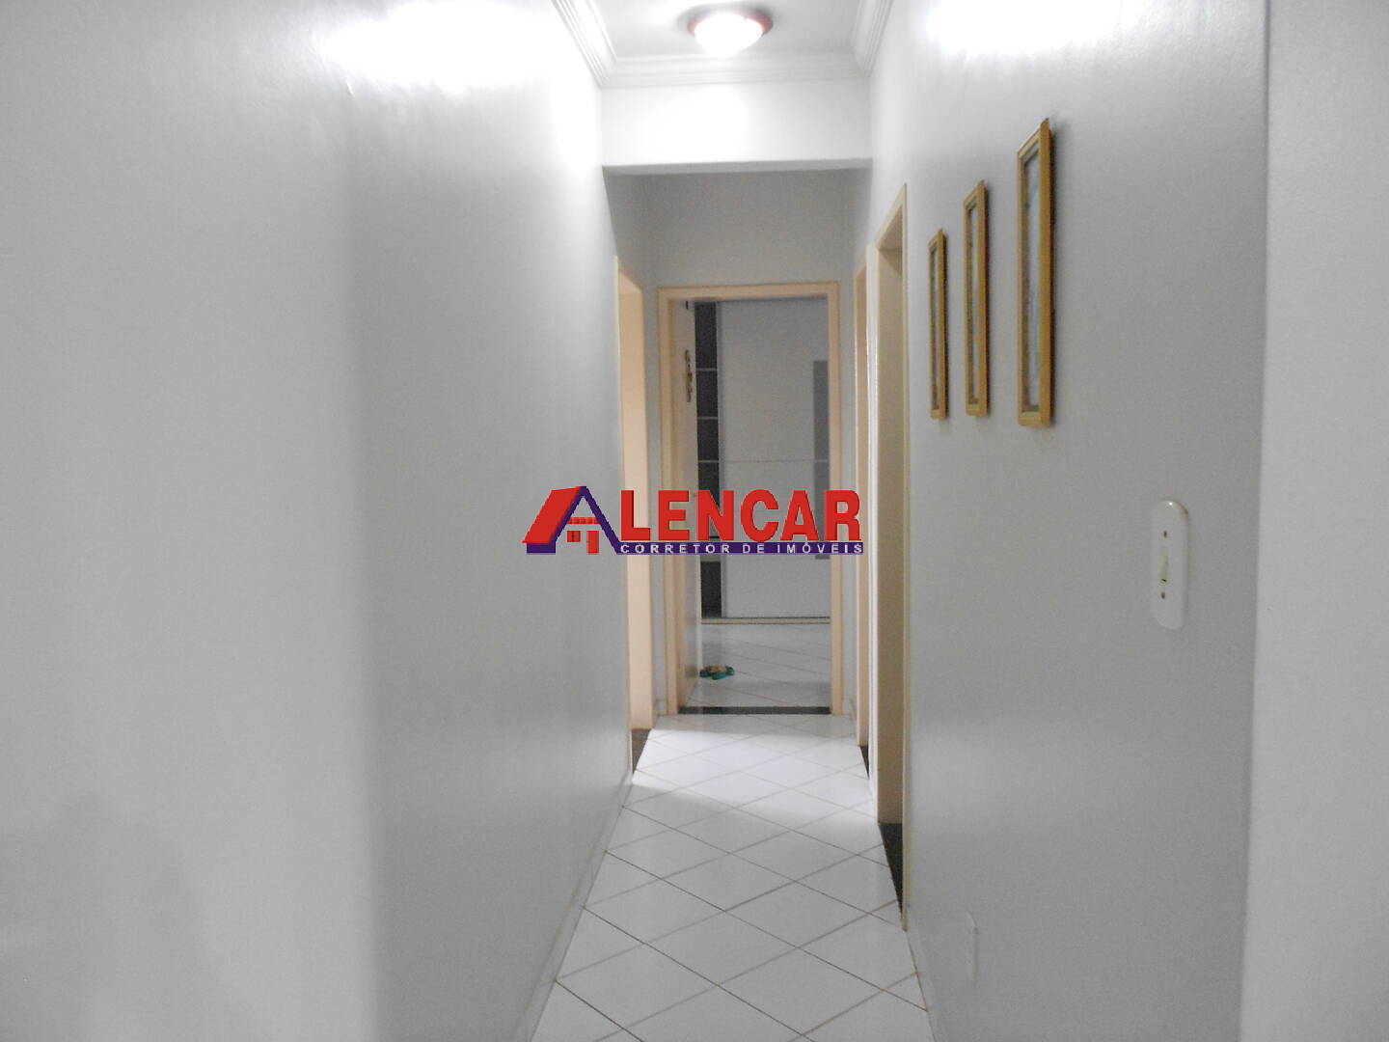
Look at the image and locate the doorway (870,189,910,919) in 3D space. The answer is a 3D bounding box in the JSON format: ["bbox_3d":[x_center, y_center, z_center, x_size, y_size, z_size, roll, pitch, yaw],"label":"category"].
[{"bbox_3d":[0.694,0.106,3.377,0.130,2.110,0.900,-1,5,5],"label":"doorway"}]

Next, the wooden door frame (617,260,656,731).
[{"bbox_3d":[-0.315,-0.022,4.644,0.140,2.141,0.818,-1,5,4],"label":"wooden door frame"}]

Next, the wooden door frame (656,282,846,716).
[{"bbox_3d":[0.286,-0.084,5.254,0.900,2.141,0.140,-1,5,4],"label":"wooden door frame"}]

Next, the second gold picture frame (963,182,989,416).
[{"bbox_3d":[0.489,-0.378,1.818,0.018,0.385,0.140,-1,5,5],"label":"second gold picture frame"}]

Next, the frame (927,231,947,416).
[{"bbox_3d":[0.526,-0.417,2.264,0.018,0.389,0.140,-1,5,5],"label":"frame"}]

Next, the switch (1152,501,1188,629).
[{"bbox_3d":[0.423,0.040,0.929,0.011,0.116,0.067,-1,5,5],"label":"switch"}]

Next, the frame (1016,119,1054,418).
[{"bbox_3d":[0.454,-0.320,1.397,0.018,0.383,0.140,-1,5,5],"label":"frame"}]

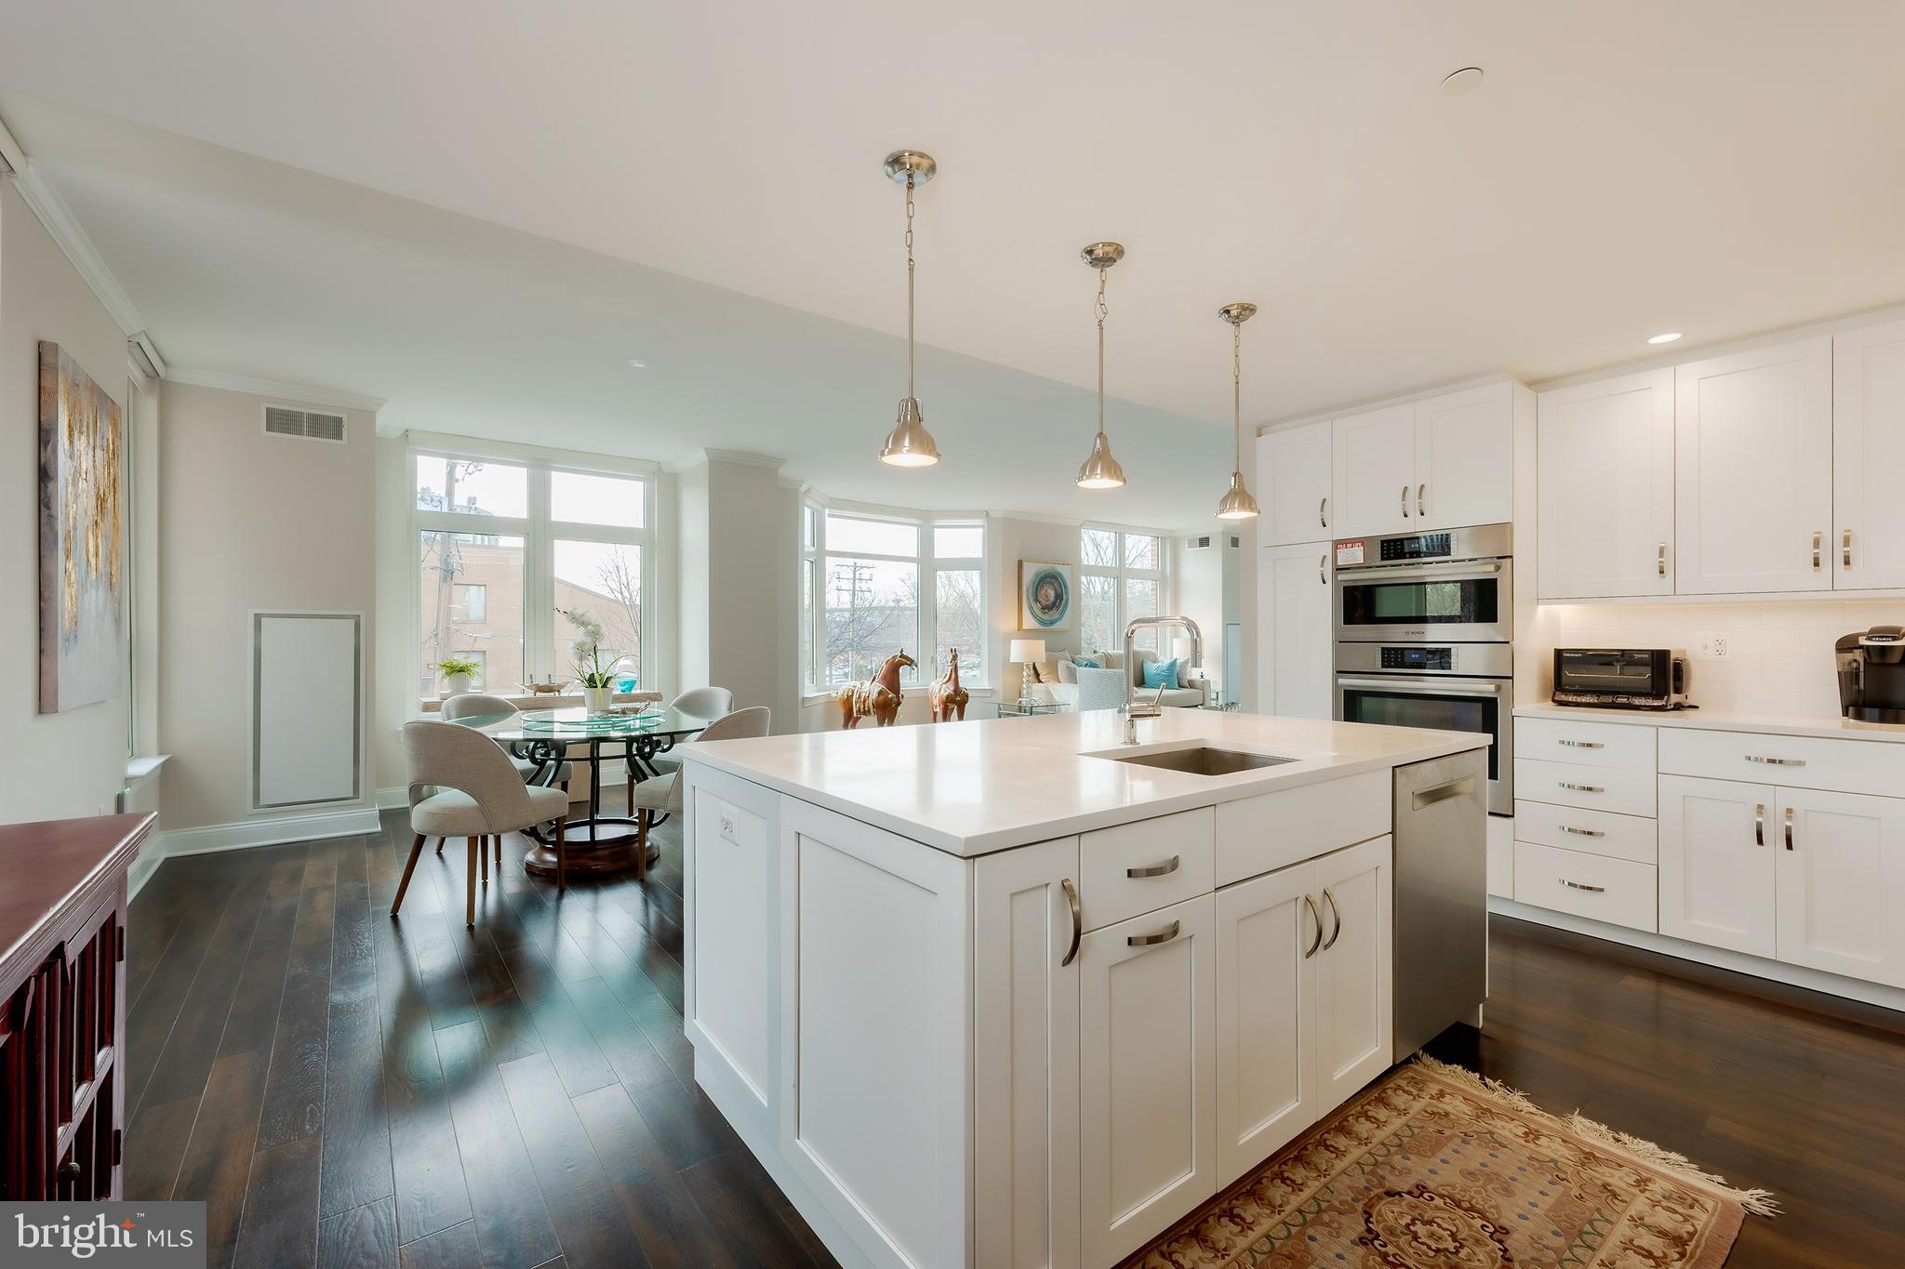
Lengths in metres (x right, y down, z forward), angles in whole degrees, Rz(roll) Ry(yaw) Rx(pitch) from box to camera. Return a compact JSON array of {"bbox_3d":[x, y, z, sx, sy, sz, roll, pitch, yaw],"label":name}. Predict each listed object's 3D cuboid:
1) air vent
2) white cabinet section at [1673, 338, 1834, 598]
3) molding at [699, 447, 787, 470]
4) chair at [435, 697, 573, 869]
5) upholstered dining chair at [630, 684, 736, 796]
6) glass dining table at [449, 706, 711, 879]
[{"bbox_3d":[-3.859,-1.248,4.419,0.386,0.186,0.020,0,0,-36],"label":"air vent"},{"bbox_3d":[3.166,-0.618,2.929,0.330,0.914,0.411,0,0,-39],"label":"white cabinet section"},{"bbox_3d":[-1.711,-1.439,6.154,0.728,0.090,0.080,0,0,-36],"label":"molding"},{"bbox_3d":[-2.585,0.807,4.255,0.530,0.855,0.510,0,0,18],"label":"chair"},{"bbox_3d":[-1.730,0.807,4.730,0.510,0.855,0.530,0,0,20],"label":"upholstered dining chair"},{"bbox_3d":[-1.950,0.859,4.120,1.470,0.760,1.470,0,0,-39],"label":"glass dining table"}]

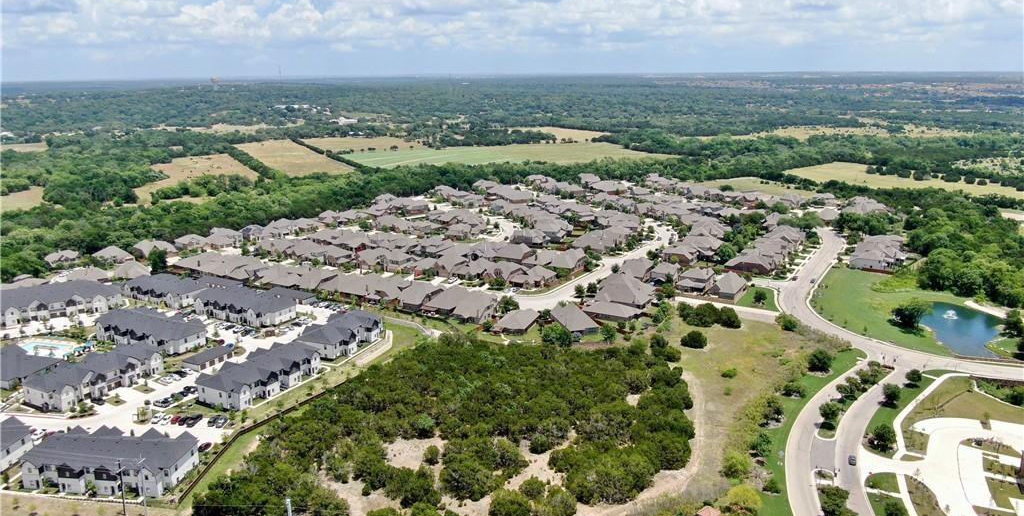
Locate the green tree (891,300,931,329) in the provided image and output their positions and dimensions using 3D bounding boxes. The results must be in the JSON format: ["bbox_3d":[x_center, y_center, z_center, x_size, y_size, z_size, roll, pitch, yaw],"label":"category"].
[{"bbox_3d":[152.720,21.060,294.500,13.800,10.000,12.500,-1,14,0],"label":"green tree"}]

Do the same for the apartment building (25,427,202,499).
[{"bbox_3d":[-98.660,49.350,189.320,36.000,9.200,16.600,1,14,7],"label":"apartment building"}]

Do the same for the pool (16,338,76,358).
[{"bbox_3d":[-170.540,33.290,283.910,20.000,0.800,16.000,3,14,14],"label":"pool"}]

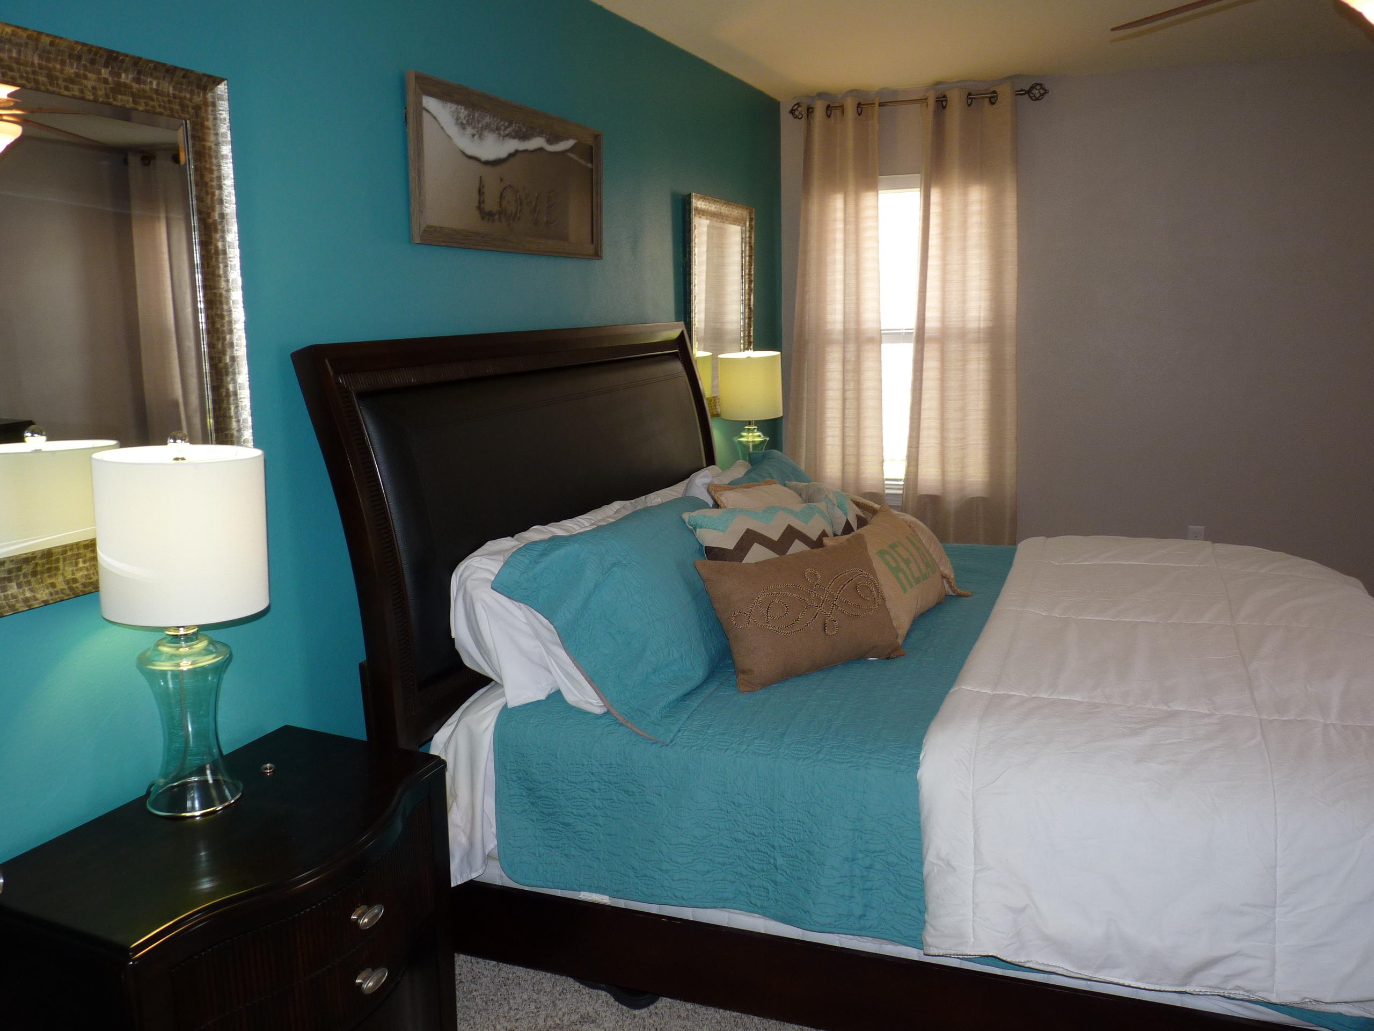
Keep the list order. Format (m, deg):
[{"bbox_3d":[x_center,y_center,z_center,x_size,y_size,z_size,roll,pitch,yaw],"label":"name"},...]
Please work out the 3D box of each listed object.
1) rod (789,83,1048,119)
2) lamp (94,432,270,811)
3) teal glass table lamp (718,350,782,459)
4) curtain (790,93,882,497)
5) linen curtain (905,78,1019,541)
[{"bbox_3d":[1.054,-1.921,4.991,1.193,0.075,0.090,3,12,20],"label":"rod"},{"bbox_3d":[-0.817,0.178,1.760,0.250,0.604,0.250,3,12,20],"label":"lamp"},{"bbox_3d":[0.269,-0.376,4.450,0.250,0.604,0.250,3,12,20],"label":"teal glass table lamp"},{"bbox_3d":[0.749,-0.808,5.334,0.535,2.385,0.120,3,12,20],"label":"curtain"},{"bbox_3d":[1.308,-0.780,5.127,0.570,2.385,0.120,3,12,20],"label":"linen curtain"}]

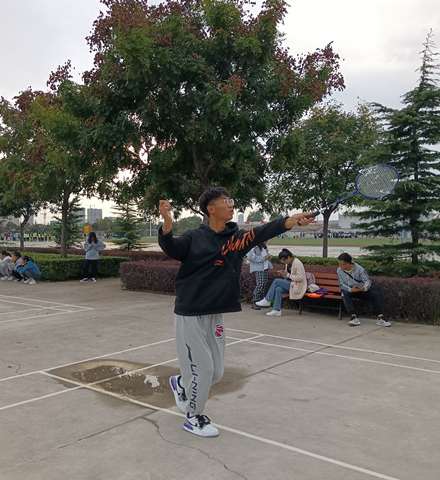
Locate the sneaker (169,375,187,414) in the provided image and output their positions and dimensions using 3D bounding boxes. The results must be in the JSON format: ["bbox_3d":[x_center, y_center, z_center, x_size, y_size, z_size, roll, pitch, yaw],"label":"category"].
[{"bbox_3d":[-0.279,1.157,3.750,0.120,0.290,0.110,-25,-6,7],"label":"sneaker"}]

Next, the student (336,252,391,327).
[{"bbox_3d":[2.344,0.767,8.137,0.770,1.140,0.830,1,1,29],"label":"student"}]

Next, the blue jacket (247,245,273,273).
[{"bbox_3d":[0.756,0.354,9.550,0.340,0.580,0.460,1,1,41],"label":"blue jacket"}]

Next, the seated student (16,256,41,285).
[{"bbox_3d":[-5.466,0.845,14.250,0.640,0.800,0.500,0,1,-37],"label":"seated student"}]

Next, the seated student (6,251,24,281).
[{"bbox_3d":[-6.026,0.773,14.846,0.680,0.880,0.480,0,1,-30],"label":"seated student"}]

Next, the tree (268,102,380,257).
[{"bbox_3d":[3.467,-1.635,16.486,3.800,5.820,3.800,0,0,0],"label":"tree"}]

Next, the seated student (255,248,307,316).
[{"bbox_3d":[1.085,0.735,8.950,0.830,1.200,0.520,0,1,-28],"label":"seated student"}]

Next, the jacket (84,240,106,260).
[{"bbox_3d":[-3.816,0.280,15.300,0.660,0.610,0.380,0,1,-3],"label":"jacket"}]

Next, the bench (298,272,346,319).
[{"bbox_3d":[1.913,0.948,8.858,1.580,0.770,0.620,1,1,38],"label":"bench"}]

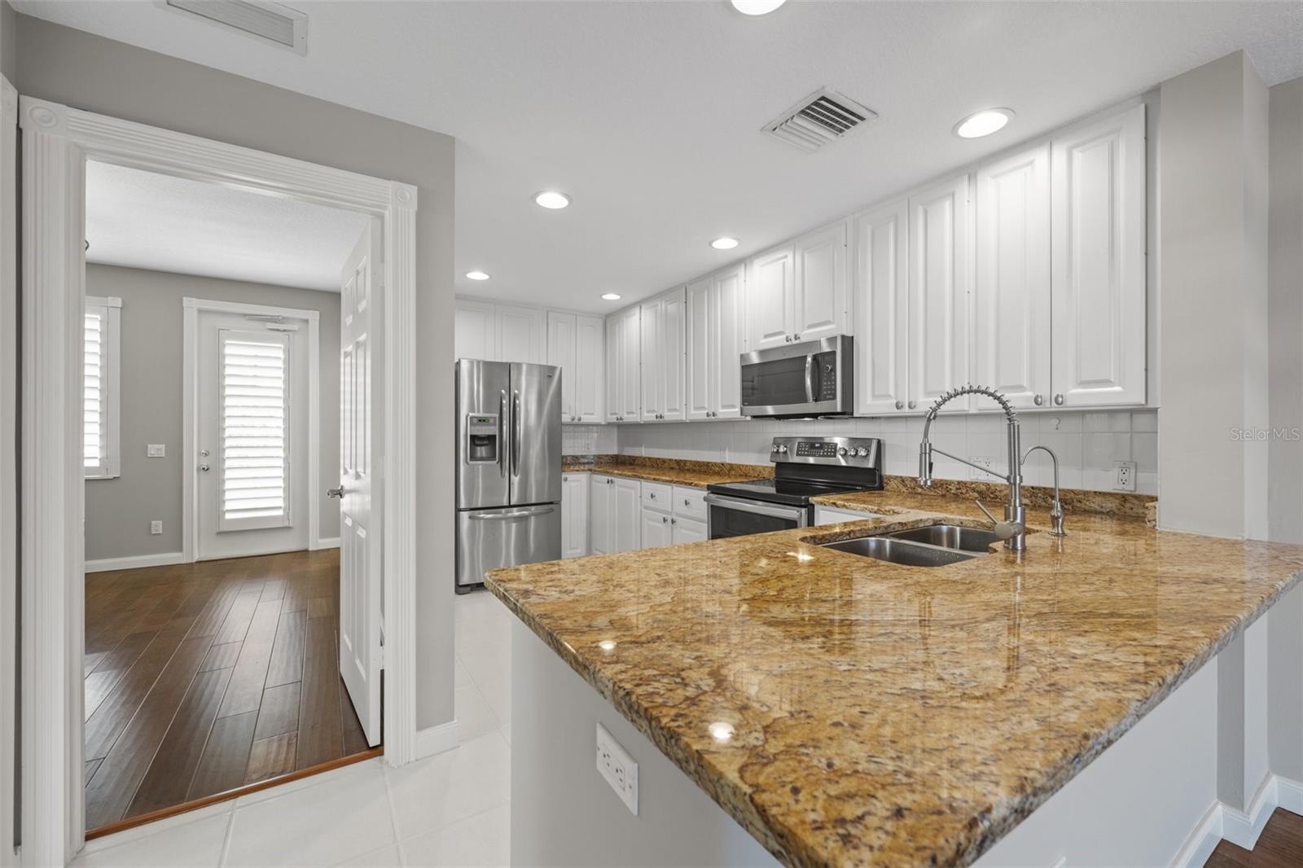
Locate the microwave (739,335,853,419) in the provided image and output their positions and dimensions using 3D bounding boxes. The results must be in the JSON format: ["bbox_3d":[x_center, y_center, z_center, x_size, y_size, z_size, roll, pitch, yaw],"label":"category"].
[{"bbox_3d":[0.949,-0.306,3.015,0.420,0.410,0.755,0,0,-33],"label":"microwave"}]

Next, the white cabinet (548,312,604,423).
[{"bbox_3d":[-0.783,-0.615,4.877,0.580,1.050,0.330,0,0,-33],"label":"white cabinet"}]

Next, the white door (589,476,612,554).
[{"bbox_3d":[-0.446,0.738,4.501,0.025,0.740,0.436,0,0,-33],"label":"white door"}]

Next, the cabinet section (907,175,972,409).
[{"bbox_3d":[1.297,-0.608,2.282,0.025,1.018,0.264,0,0,-33],"label":"cabinet section"}]

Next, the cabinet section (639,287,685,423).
[{"bbox_3d":[0.221,-0.606,4.179,0.330,1.030,0.659,0,0,-33],"label":"cabinet section"}]

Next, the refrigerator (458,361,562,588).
[{"bbox_3d":[-1.333,0.331,4.441,0.840,1.825,0.830,0,0,-33],"label":"refrigerator"}]

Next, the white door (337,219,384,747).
[{"bbox_3d":[-1.319,0.186,2.275,0.036,2.045,0.794,0,0,-39],"label":"white door"}]

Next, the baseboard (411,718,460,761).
[{"bbox_3d":[-0.835,1.194,1.983,0.159,0.107,0.015,0,0,-33],"label":"baseboard"}]

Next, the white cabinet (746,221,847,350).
[{"bbox_3d":[1.002,-0.856,3.219,0.318,0.622,0.817,0,0,-33],"label":"white cabinet"}]

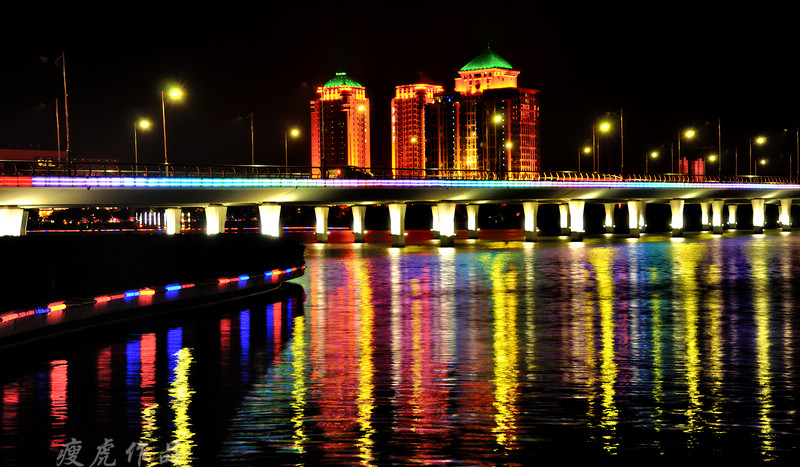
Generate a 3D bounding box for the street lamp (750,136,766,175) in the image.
[{"bbox_3d":[68.920,-13.570,271.310,2.500,9.600,0.400,0,2,37],"label":"street lamp"}]

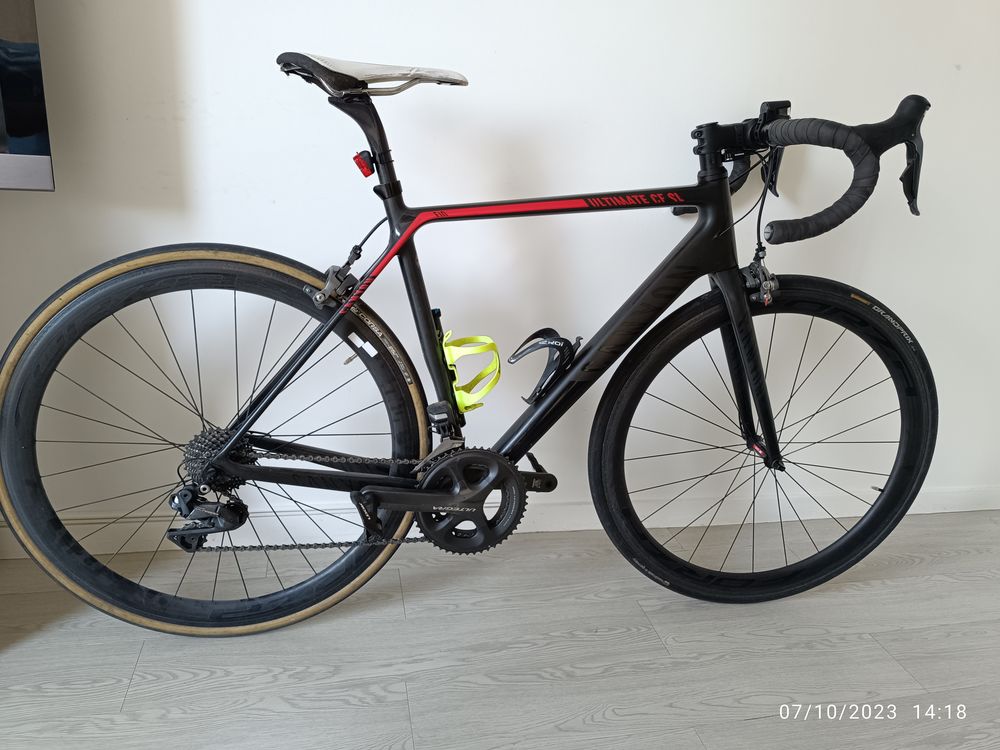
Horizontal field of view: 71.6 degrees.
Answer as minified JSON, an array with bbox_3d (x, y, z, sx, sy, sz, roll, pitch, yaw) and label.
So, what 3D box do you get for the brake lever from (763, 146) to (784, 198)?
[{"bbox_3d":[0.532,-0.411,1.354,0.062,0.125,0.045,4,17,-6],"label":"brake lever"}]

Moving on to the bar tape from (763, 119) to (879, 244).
[{"bbox_3d":[0.437,-0.282,1.015,0.146,0.172,0.173,4,17,-6],"label":"bar tape"}]

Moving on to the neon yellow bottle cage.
[{"bbox_3d":[-0.043,-0.013,1.152,0.089,0.144,0.076,-17,19,-6],"label":"neon yellow bottle cage"}]

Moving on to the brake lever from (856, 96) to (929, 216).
[{"bbox_3d":[0.531,-0.299,0.941,0.129,0.158,0.054,4,17,-6],"label":"brake lever"}]

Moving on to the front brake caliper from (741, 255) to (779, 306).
[{"bbox_3d":[0.450,-0.162,1.203,0.053,0.083,0.075,4,17,-6],"label":"front brake caliper"}]

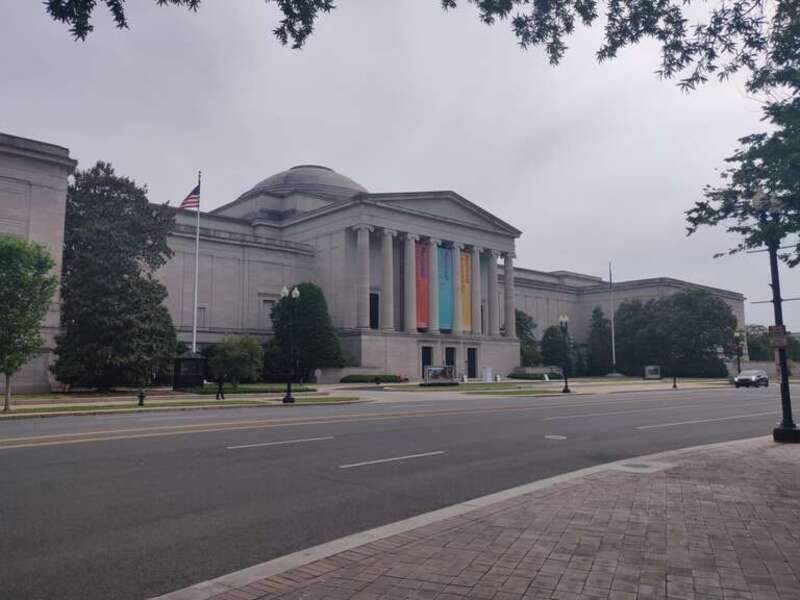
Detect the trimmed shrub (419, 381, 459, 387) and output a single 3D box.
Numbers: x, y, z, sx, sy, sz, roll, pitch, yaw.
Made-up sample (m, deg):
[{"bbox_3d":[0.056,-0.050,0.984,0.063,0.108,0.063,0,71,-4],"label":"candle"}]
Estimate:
[{"bbox_3d":[3.756,8.035,54.945,4.200,0.450,1.100,6,-9,-42],"label":"trimmed shrub"}]

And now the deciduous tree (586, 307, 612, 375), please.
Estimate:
[{"bbox_3d":[45.104,9.135,129.803,5.800,15.200,5.800,6,-9,-42],"label":"deciduous tree"}]

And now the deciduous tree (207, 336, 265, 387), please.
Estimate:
[{"bbox_3d":[-14.369,5.423,50.207,4.900,4.500,4.900,6,-9,-42],"label":"deciduous tree"}]

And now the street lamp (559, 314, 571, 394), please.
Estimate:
[{"bbox_3d":[12.898,4.140,45.022,1.050,6.200,0.600,6,-9,-42],"label":"street lamp"}]

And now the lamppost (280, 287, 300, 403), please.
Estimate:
[{"bbox_3d":[-5.915,2.349,30.931,1.050,6.200,0.600,6,-9,-42],"label":"lamppost"}]

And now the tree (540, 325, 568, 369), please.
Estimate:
[{"bbox_3d":[32.130,10.367,119.597,5.800,10.400,5.800,6,-9,-42],"label":"tree"}]

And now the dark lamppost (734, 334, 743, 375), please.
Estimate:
[{"bbox_3d":[40.299,7.033,68.650,1.050,6.200,0.600,6,-9,-42],"label":"dark lamppost"}]

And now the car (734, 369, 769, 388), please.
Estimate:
[{"bbox_3d":[36.477,8.209,59.962,4.600,1.650,1.880,6,-9,-42],"label":"car"}]

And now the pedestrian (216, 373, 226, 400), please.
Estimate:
[{"bbox_3d":[-10.515,5.105,33.940,0.600,1.680,0.550,6,-9,-42],"label":"pedestrian"}]

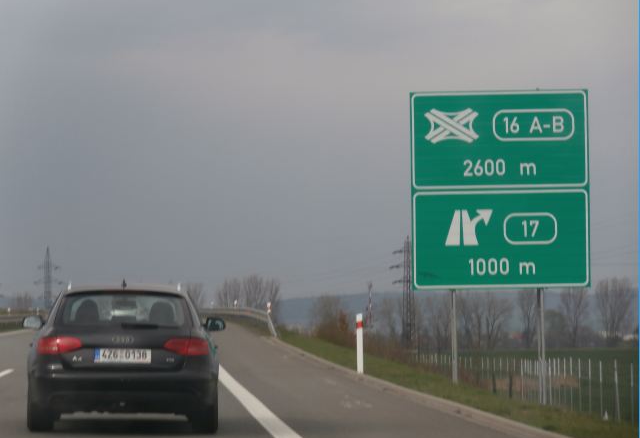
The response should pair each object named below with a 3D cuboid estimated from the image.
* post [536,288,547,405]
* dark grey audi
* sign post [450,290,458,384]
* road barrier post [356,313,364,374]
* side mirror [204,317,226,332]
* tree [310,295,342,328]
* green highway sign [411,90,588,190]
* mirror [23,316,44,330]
[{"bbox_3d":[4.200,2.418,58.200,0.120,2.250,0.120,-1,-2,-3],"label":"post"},{"bbox_3d":[-1.962,1.345,30.700,1.950,1.450,4.700,0,-2,-3],"label":"dark grey audi"},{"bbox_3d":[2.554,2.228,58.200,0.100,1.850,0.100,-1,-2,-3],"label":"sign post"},{"bbox_3d":[0.699,2.157,53.000,0.115,1.040,0.100,-1,-2,-3],"label":"road barrier post"},{"bbox_3d":[-1.060,1.073,31.200,0.215,0.140,0.120,0,-2,-3],"label":"side mirror"},{"bbox_3d":[0.593,8.621,280.000,2.900,3.300,2.800,-1,-2,-3],"label":"tree"},{"bbox_3d":[3.402,-1.489,58.000,3.340,1.850,0.090,-1,-2,-2],"label":"green highway sign"},{"bbox_3d":[-2.913,1.052,31.200,0.215,0.140,0.120,0,-2,-3],"label":"mirror"}]

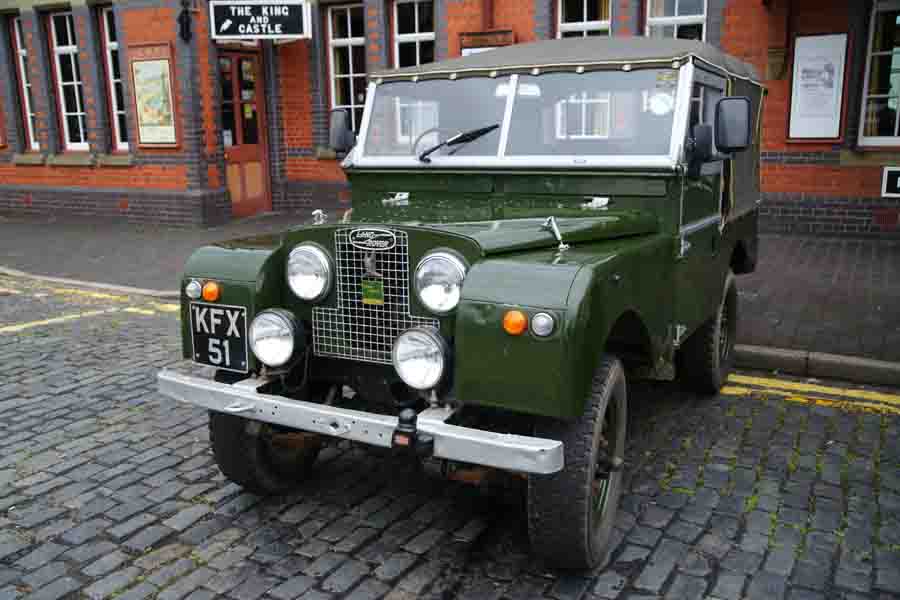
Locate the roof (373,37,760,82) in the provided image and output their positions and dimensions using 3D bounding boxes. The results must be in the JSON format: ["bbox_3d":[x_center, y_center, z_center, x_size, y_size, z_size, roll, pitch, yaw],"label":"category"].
[{"bbox_3d":[0.812,-1.318,4.261,1.570,0.235,2.180,5,13,29],"label":"roof"}]

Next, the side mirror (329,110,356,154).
[{"bbox_3d":[-0.558,-0.860,3.842,0.140,0.220,0.080,10,16,44],"label":"side mirror"}]

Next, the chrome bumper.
[{"bbox_3d":[-0.382,0.374,2.430,1.575,0.085,0.080,5,13,29],"label":"chrome bumper"}]

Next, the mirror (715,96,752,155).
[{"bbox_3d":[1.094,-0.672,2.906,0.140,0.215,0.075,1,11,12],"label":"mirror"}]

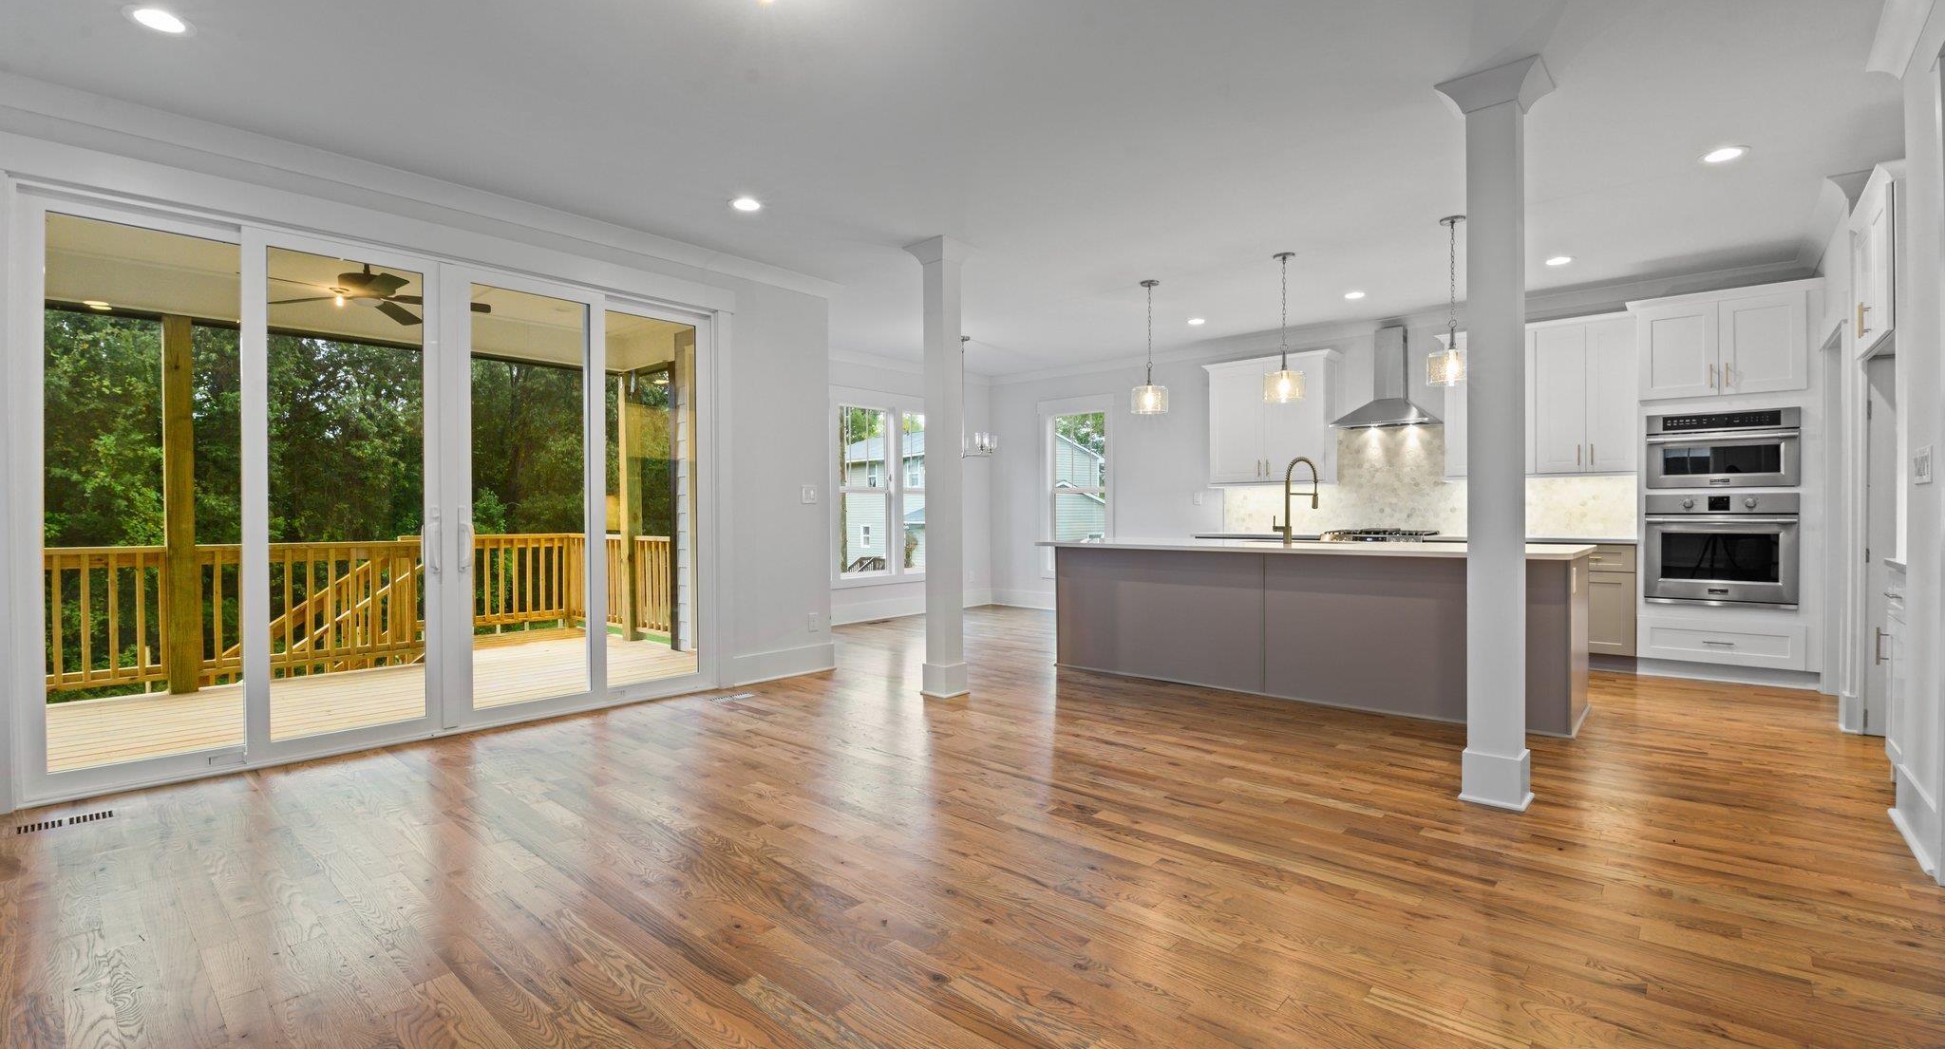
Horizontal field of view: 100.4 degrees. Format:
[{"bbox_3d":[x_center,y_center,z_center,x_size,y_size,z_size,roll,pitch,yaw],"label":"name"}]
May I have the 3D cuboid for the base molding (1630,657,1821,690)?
[{"bbox_3d":[4.978,0.988,5.372,0.879,0.113,0.035,0,1,41],"label":"base molding"}]

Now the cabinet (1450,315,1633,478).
[{"bbox_3d":[4.404,-0.938,6.324,1.242,1.197,0.347,0,1,41],"label":"cabinet"}]

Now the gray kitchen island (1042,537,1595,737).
[{"bbox_3d":[2.064,0.601,5.472,3.300,0.911,1.024,0,1,41],"label":"gray kitchen island"}]

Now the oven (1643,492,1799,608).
[{"bbox_3d":[5.012,0.164,5.454,0.755,0.740,0.600,0,1,40],"label":"oven"}]

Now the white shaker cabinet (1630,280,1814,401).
[{"bbox_3d":[5.101,-1.193,5.530,0.901,0.670,0.623,0,1,41],"label":"white shaker cabinet"}]

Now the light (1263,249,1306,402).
[{"bbox_3d":[2.091,-1.313,5.426,0.275,0.975,0.275,0,1,41],"label":"light"}]

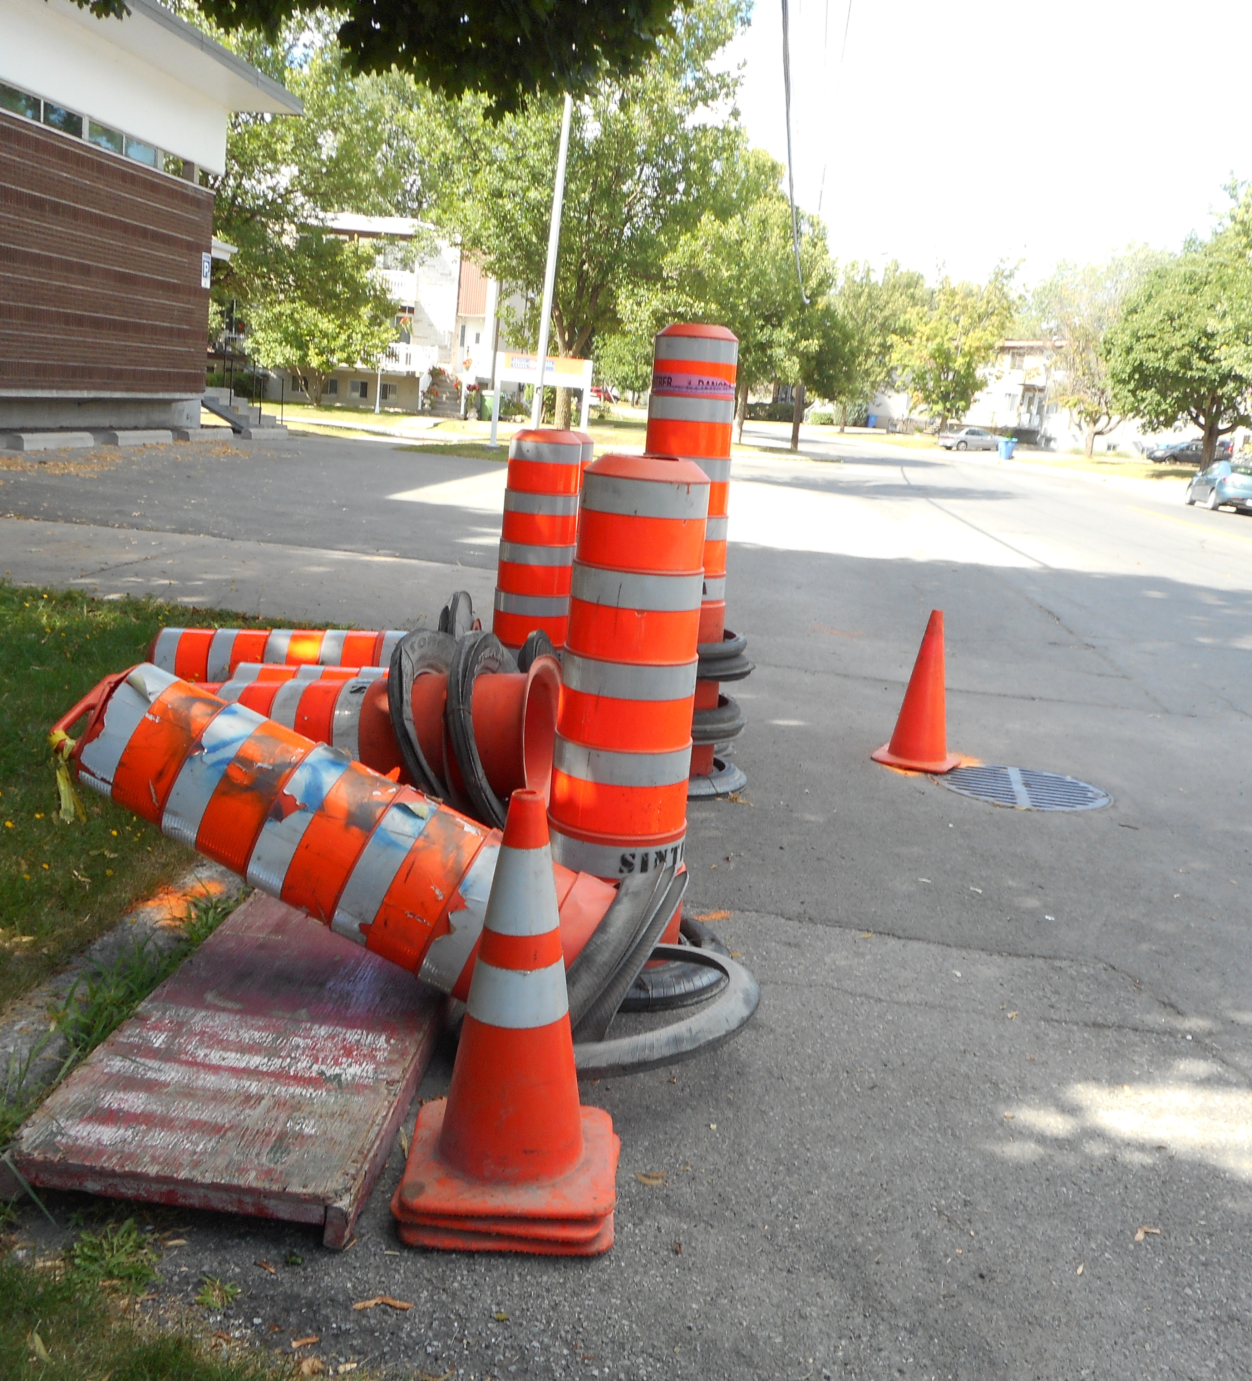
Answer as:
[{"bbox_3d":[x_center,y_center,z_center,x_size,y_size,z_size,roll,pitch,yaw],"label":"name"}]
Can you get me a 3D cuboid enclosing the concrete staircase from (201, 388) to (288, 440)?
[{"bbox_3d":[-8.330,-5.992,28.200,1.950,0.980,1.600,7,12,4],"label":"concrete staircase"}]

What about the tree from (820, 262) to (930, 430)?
[{"bbox_3d":[17.863,-25.391,98.000,9.000,12.200,9.000,6,12,0],"label":"tree"}]

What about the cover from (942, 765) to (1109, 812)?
[{"bbox_3d":[1.735,0.447,5.837,0.750,0.040,0.750,7,12,4],"label":"cover"}]

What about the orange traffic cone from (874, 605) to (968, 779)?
[{"bbox_3d":[1.380,-0.018,6.038,0.370,0.710,0.370,11,13,23],"label":"orange traffic cone"}]

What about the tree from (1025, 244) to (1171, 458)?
[{"bbox_3d":[27.373,-19.828,77.500,8.200,11.900,8.200,6,12,0],"label":"tree"}]

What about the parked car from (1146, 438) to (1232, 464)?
[{"bbox_3d":[30.673,-13.079,72.740,4.400,1.500,1.760,6,12,2],"label":"parked car"}]

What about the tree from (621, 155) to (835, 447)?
[{"bbox_3d":[4.655,-16.679,57.000,9.300,12.200,9.300,6,12,0],"label":"tree"}]

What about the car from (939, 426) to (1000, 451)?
[{"bbox_3d":[21.369,-15.240,81.049,4.600,1.420,1.760,2,13,-15],"label":"car"}]

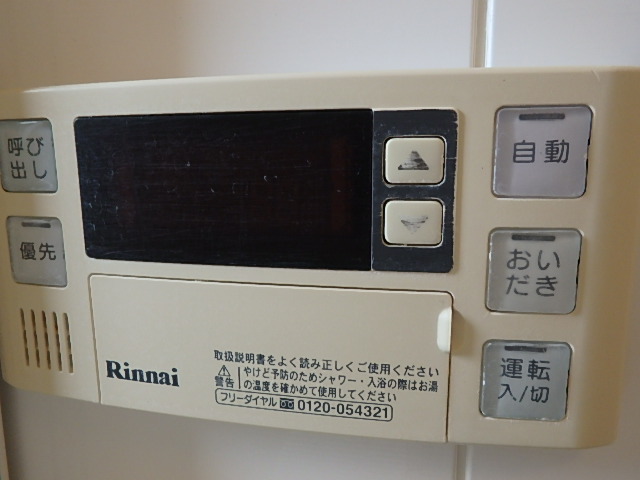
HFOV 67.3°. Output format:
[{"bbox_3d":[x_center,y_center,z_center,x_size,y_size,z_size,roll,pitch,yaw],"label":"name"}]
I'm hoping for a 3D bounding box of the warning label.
[{"bbox_3d":[0.001,0.042,0.136,0.064,0.017,0.002,1,10,10],"label":"warning label"}]

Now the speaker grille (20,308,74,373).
[{"bbox_3d":[-0.088,0.033,0.158,0.020,0.021,0.003,3,10,18],"label":"speaker grille"}]

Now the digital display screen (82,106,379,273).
[{"bbox_3d":[-0.029,-0.014,0.133,0.087,0.042,0.003,2,10,13],"label":"digital display screen"}]

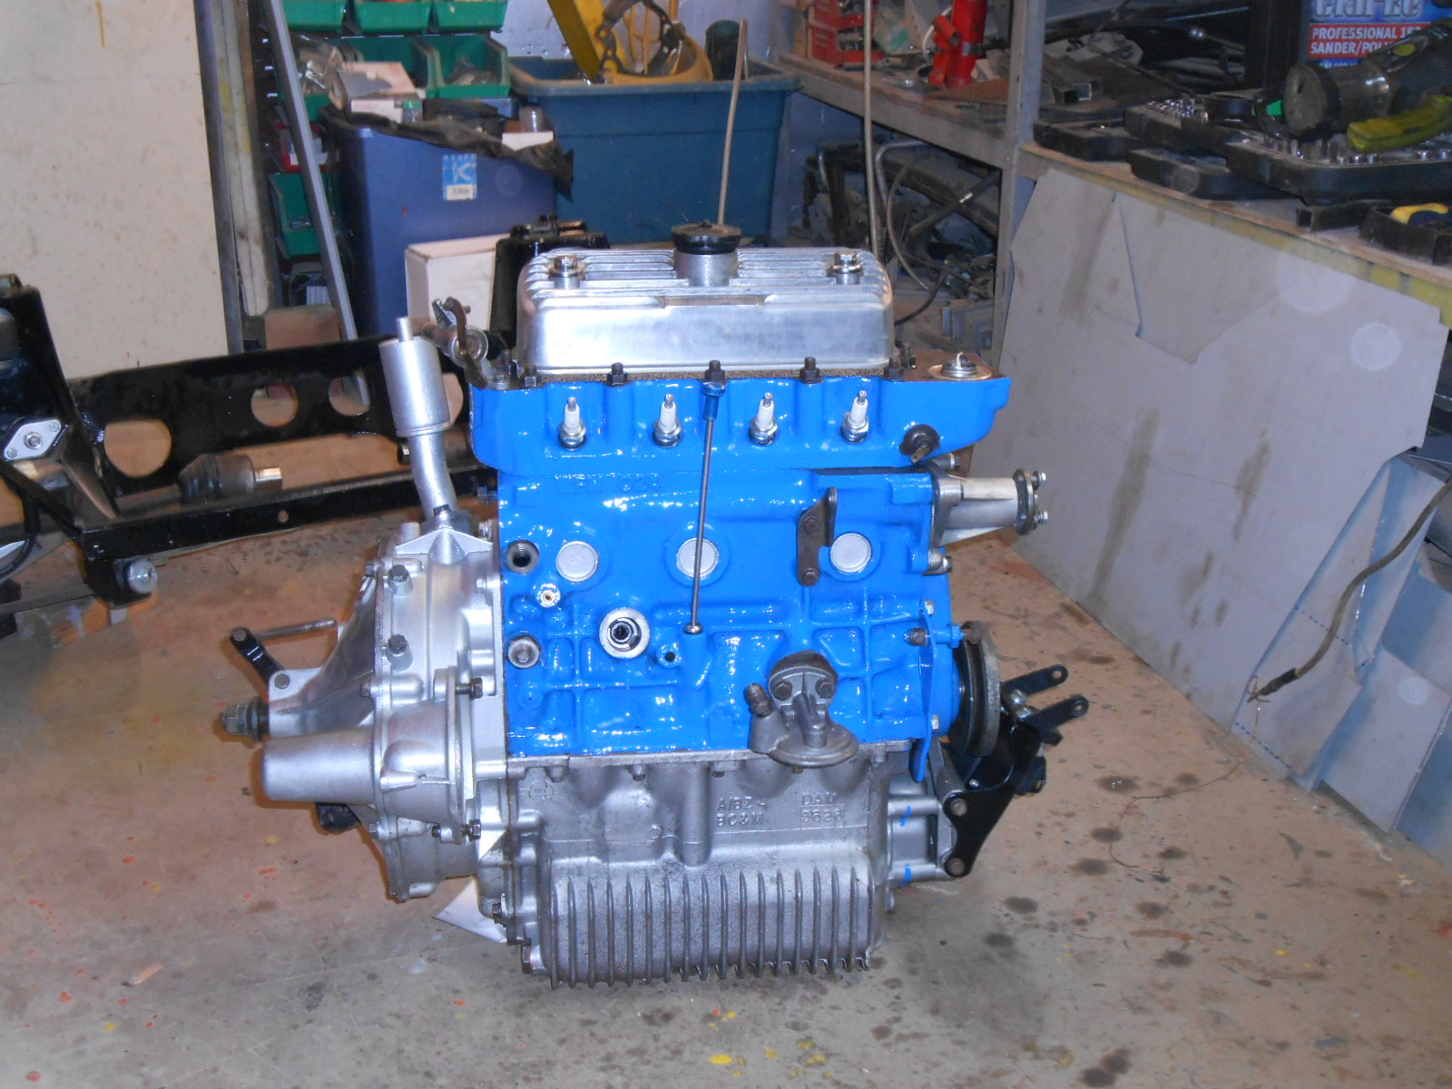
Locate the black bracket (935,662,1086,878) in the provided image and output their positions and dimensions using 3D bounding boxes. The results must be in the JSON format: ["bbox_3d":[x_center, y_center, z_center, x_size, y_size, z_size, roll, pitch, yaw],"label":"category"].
[{"bbox_3d":[0.264,0.221,1.761,0.140,0.165,0.110,-2,20,-6],"label":"black bracket"}]

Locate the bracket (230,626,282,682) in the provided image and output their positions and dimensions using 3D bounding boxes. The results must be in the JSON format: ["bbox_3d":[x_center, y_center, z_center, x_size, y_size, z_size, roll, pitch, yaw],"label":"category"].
[{"bbox_3d":[-0.412,0.099,1.629,0.020,0.070,0.022,-34,20,6],"label":"bracket"}]

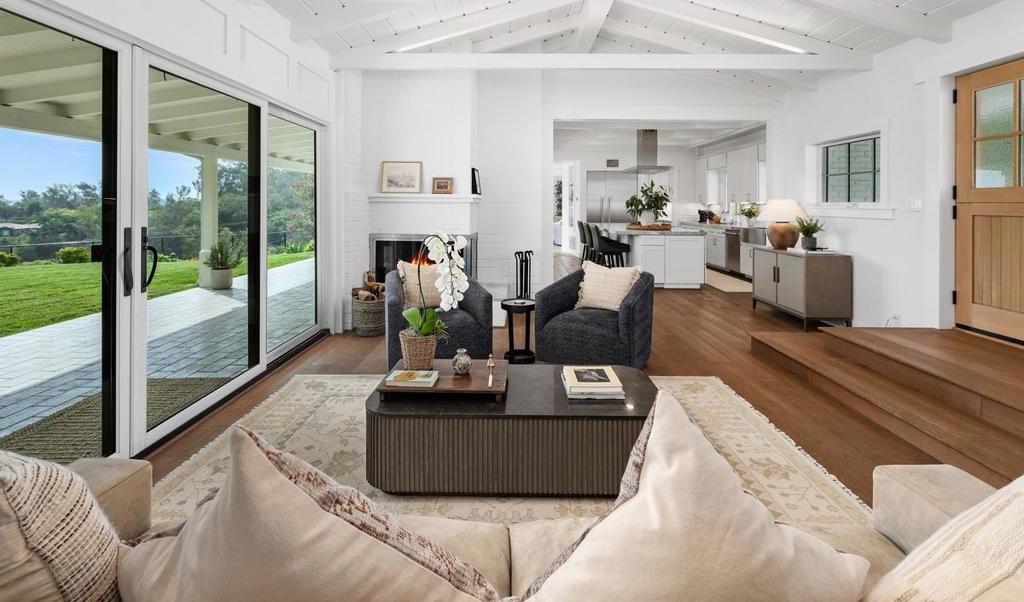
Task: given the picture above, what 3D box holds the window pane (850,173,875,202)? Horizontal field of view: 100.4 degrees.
[{"bbox_3d":[3.810,-1.235,4.660,0.030,0.325,0.325,0,10,0],"label":"window pane"}]

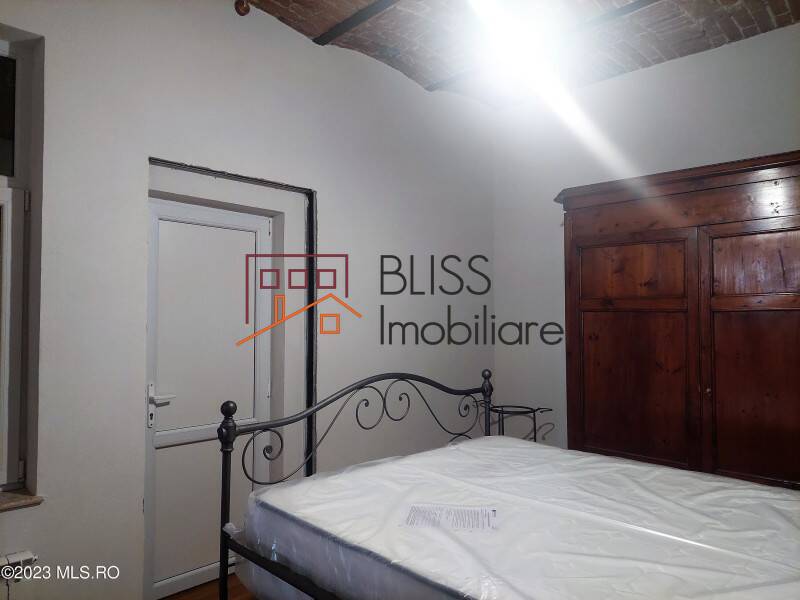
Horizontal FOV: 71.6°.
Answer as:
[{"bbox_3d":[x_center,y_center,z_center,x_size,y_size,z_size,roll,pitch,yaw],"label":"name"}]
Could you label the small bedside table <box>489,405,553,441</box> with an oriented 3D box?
[{"bbox_3d":[0.833,1.187,4.034,0.430,0.775,0.430,2,-2,-44],"label":"small bedside table"}]

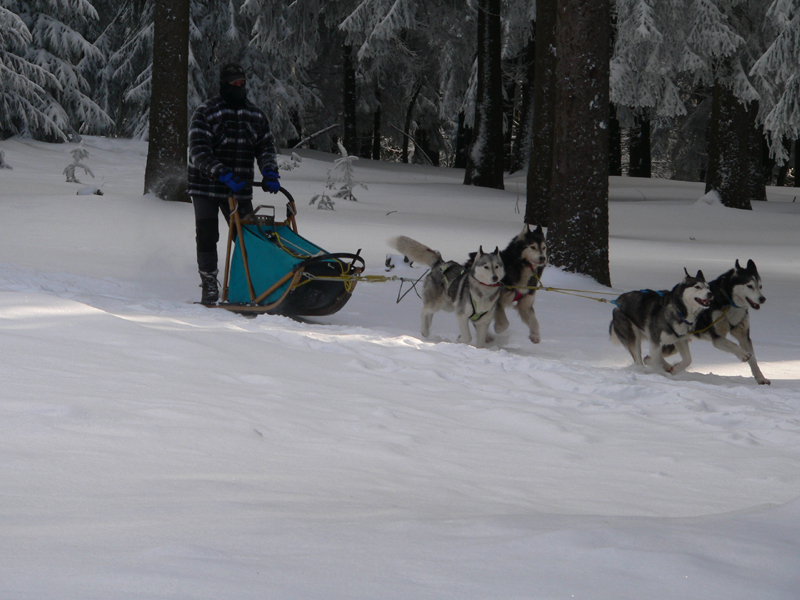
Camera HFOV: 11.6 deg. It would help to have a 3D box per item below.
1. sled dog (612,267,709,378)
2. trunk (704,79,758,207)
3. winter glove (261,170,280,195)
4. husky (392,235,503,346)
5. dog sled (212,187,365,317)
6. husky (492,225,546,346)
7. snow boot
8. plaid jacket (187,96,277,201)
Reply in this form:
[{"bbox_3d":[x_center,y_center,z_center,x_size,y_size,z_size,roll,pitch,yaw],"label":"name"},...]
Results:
[{"bbox_3d":[1.644,0.135,24.700,0.260,0.630,0.820,-3,4,-37],"label":"sled dog"},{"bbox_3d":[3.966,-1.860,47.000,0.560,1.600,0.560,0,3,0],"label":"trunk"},{"bbox_3d":[-0.972,-0.882,29.500,0.130,0.170,0.150,-1,4,-20],"label":"winter glove"},{"bbox_3d":[0.314,-0.057,26.500,0.290,0.690,1.080,-2,4,-32],"label":"husky"},{"bbox_3d":[-0.892,-0.382,29.100,0.550,0.920,1.650,2,4,-29],"label":"dog sled"},{"bbox_3d":[0.695,-0.105,26.650,0.280,0.760,0.880,-2,4,-28],"label":"husky"},{"bbox_3d":[-1.440,-0.095,29.700,0.130,0.250,0.300,-1,4,-18],"label":"snow boot"},{"bbox_3d":[-1.260,-1.139,29.550,0.640,0.760,0.420,-1,4,-17],"label":"plaid jacket"}]

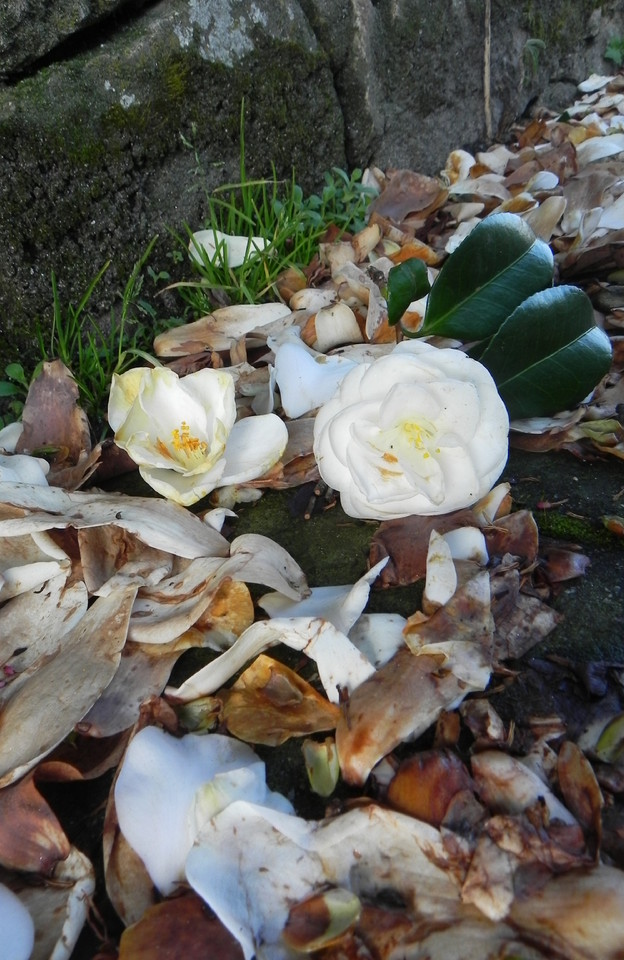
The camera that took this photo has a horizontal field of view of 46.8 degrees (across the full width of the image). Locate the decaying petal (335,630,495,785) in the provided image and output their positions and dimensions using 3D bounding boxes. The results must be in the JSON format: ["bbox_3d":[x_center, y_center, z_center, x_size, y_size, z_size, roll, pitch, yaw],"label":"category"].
[{"bbox_3d":[0.036,0.079,0.252,0.030,0.014,0.062,38,54,25],"label":"decaying petal"}]

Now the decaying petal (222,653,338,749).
[{"bbox_3d":[-0.012,0.079,0.258,0.042,0.016,0.031,0,40,0],"label":"decaying petal"}]

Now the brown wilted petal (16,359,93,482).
[{"bbox_3d":[-0.126,-0.028,0.355,0.036,0.061,0.020,0,10,0],"label":"brown wilted petal"}]

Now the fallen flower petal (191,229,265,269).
[{"bbox_3d":[-0.058,-0.161,0.500,0.051,0.014,0.028,0,40,0],"label":"fallen flower petal"}]

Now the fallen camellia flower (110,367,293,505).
[{"bbox_3d":[-0.053,-0.020,0.345,0.078,0.048,0.050,0,40,0],"label":"fallen camellia flower"}]

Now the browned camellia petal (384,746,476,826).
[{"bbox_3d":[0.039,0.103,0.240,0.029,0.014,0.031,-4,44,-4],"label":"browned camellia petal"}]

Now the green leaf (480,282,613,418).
[{"bbox_3d":[0.120,-0.066,0.383,0.076,0.016,0.056,-29,59,-24],"label":"green leaf"}]

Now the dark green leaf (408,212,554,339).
[{"bbox_3d":[0.089,-0.105,0.375,0.087,0.016,0.048,-43,74,-3],"label":"dark green leaf"}]

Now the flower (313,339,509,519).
[{"bbox_3d":[0.046,-0.024,0.344,0.089,0.042,0.082,0,70,5],"label":"flower"}]

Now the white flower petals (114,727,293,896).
[{"bbox_3d":[-0.032,0.104,0.225,0.052,0.022,0.046,0,40,0],"label":"white flower petals"}]

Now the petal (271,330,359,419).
[{"bbox_3d":[0.002,-0.056,0.385,0.046,0.025,0.040,0,40,0],"label":"petal"}]

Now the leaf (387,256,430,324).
[{"bbox_3d":[0.054,-0.104,0.402,0.025,0.012,0.040,-1,62,23],"label":"leaf"}]

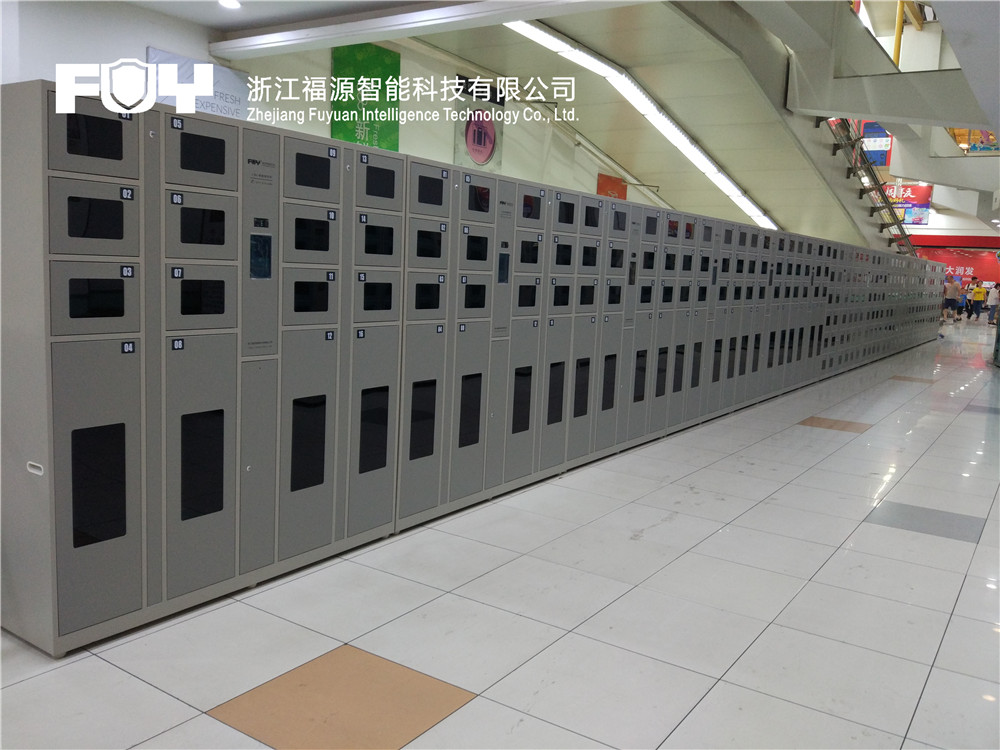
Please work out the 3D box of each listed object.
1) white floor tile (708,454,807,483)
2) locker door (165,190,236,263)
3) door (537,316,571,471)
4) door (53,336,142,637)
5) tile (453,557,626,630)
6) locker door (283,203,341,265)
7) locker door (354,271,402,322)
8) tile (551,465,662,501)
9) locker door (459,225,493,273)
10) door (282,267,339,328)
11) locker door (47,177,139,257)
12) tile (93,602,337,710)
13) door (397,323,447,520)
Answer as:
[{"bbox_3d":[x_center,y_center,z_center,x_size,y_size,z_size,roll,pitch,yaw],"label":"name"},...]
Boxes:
[{"bbox_3d":[1.902,0.690,6.013,0.600,0.012,0.600,7,9,34],"label":"white floor tile"},{"bbox_3d":[-1.140,-0.566,3.093,0.020,0.249,0.320,7,9,34],"label":"locker door"},{"bbox_3d":[0.370,0.125,5.397,0.030,1.018,0.322,8,9,34],"label":"door"},{"bbox_3d":[-1.422,0.388,2.872,0.020,1.023,0.311,7,9,34],"label":"door"},{"bbox_3d":[0.203,0.948,3.566,0.600,0.012,0.600,7,9,34],"label":"tile"},{"bbox_3d":[-0.827,-0.607,3.518,0.030,0.245,0.315,8,9,34],"label":"locker door"},{"bbox_3d":[-0.589,-0.374,3.861,0.025,0.243,0.318,7,9,34],"label":"locker door"},{"bbox_3d":[0.708,0.717,5.265,0.590,0.010,0.590,8,9,34],"label":"tile"},{"bbox_3d":[-0.130,-0.689,4.406,0.020,0.239,0.318,8,9,34],"label":"locker door"},{"bbox_3d":[-0.826,-0.339,3.517,0.025,0.243,0.318,7,9,34],"label":"door"},{"bbox_3d":[-1.379,-0.528,2.740,0.040,0.245,0.308,8,9,34],"label":"locker door"},{"bbox_3d":[-0.965,0.960,2.847,0.590,0.010,0.590,8,9,34],"label":"tile"},{"bbox_3d":[-0.411,0.237,4.251,0.025,1.008,0.318,7,9,34],"label":"door"}]

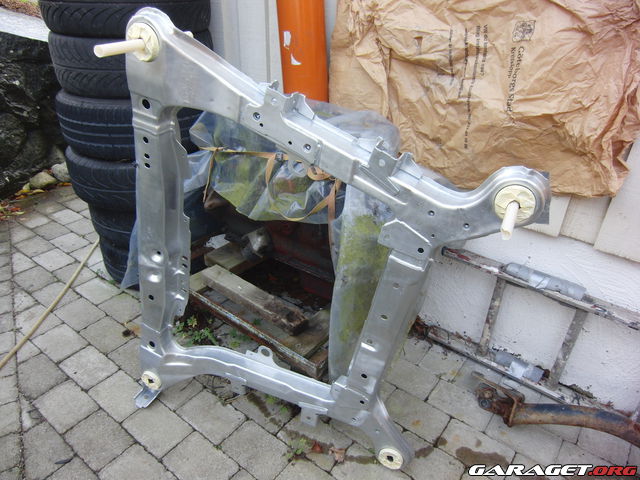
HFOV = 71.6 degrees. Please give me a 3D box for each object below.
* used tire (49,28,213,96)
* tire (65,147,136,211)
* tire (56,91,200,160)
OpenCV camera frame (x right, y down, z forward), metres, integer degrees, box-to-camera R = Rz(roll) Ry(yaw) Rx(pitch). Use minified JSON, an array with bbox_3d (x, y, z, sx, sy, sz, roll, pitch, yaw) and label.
[{"bbox_3d":[-0.767,-0.768,1.870,0.632,0.215,0.632,-9,32,-19],"label":"used tire"},{"bbox_3d":[-0.821,-0.363,2.102,0.630,0.220,0.630,-10,32,-20],"label":"tire"},{"bbox_3d":[-0.796,-0.564,1.980,0.638,0.225,0.638,-10,32,-19],"label":"tire"}]

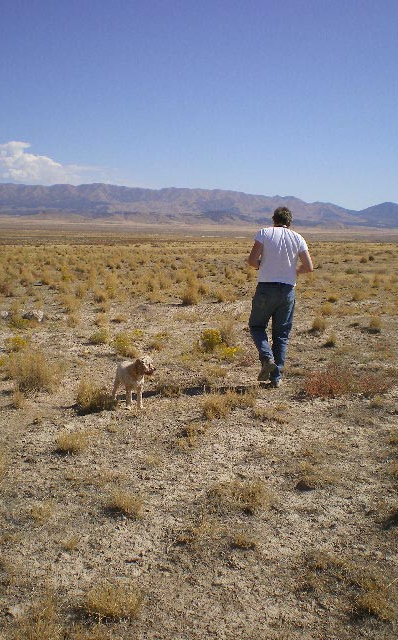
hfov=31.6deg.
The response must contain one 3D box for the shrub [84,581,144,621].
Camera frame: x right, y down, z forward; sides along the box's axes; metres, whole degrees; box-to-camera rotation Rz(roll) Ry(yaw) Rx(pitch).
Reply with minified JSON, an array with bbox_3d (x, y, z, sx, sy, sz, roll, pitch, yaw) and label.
[{"bbox_3d":[-0.348,1.130,2.868,0.243,0.122,0.210,0,7,-7],"label":"shrub"}]

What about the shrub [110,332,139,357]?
[{"bbox_3d":[-0.926,0.293,8.736,0.371,0.268,0.334,0,7,-6],"label":"shrub"}]

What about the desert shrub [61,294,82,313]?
[{"bbox_3d":[-2.402,-0.321,13.236,0.371,0.314,0.334,-1,7,-10],"label":"desert shrub"}]

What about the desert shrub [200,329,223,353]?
[{"bbox_3d":[0.162,0.255,9.075,0.310,0.285,0.279,1,7,1],"label":"desert shrub"}]

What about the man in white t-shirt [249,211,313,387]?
[{"bbox_3d":[0.807,-0.233,6.956,0.620,1.770,0.550,3,7,7],"label":"man in white t-shirt"}]

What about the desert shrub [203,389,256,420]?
[{"bbox_3d":[0.259,0.686,5.852,0.426,0.232,0.292,2,7,3],"label":"desert shrub"}]

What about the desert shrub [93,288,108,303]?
[{"bbox_3d":[-2.036,-0.518,14.529,0.284,0.251,0.254,1,7,-8],"label":"desert shrub"}]

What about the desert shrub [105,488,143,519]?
[{"bbox_3d":[-0.404,0.984,3.820,0.203,0.130,0.179,1,7,-6],"label":"desert shrub"}]

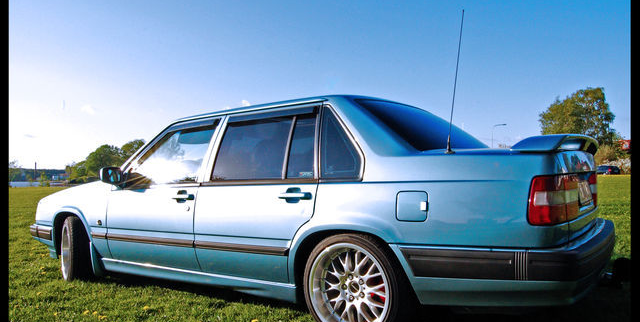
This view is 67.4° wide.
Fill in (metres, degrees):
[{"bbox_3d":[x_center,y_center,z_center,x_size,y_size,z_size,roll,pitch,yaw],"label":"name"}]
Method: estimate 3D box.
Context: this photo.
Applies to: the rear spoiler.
[{"bbox_3d":[1.368,-0.083,2.695,0.290,0.105,1.300,-3,-2,34],"label":"rear spoiler"}]

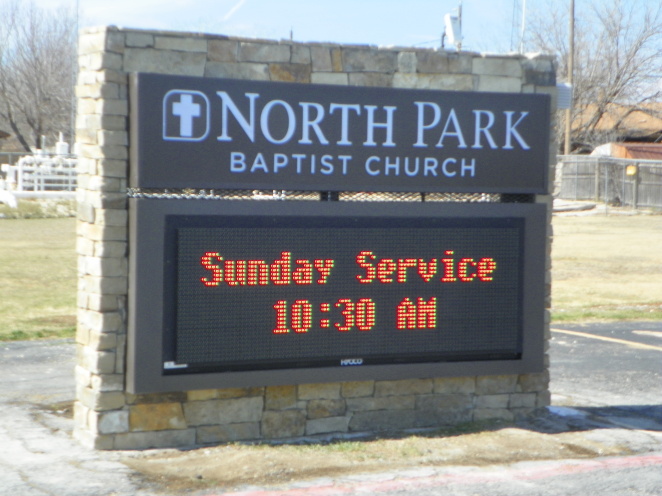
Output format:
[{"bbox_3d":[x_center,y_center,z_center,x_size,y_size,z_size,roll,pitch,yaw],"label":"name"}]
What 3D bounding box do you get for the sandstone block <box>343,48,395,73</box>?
[{"bbox_3d":[0.177,-0.961,7.725,0.330,0.114,0.120,0,2,-28],"label":"sandstone block"}]

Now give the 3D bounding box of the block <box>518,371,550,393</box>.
[{"bbox_3d":[1.108,0.737,8.382,0.215,0.127,0.130,0,2,-27],"label":"block"}]

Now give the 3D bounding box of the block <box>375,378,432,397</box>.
[{"bbox_3d":[0.358,0.731,7.893,0.358,0.088,0.120,0,2,-28],"label":"block"}]

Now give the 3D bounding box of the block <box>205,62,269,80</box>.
[{"bbox_3d":[-0.496,-0.880,7.493,0.341,0.086,0.130,0,2,-27],"label":"block"}]

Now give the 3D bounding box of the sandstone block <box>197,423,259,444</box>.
[{"bbox_3d":[-0.516,0.889,7.205,0.329,0.087,0.100,0,2,-27],"label":"sandstone block"}]

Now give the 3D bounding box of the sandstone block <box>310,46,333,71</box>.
[{"bbox_3d":[-0.069,-0.929,7.355,0.110,0.117,0.100,0,2,-27],"label":"sandstone block"}]

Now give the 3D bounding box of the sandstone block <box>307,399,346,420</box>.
[{"bbox_3d":[-0.050,0.833,7.795,0.228,0.093,0.130,0,2,-27],"label":"sandstone block"}]

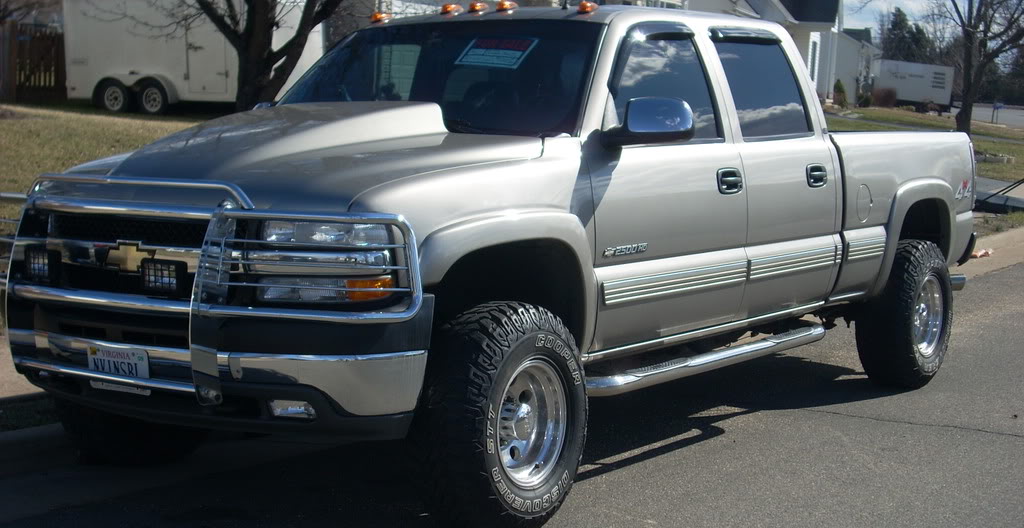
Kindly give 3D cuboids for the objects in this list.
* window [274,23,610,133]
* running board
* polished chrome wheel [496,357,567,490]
[{"bbox_3d":[-0.345,-0.783,6.700,1.560,0.690,0.180,4,-38,35],"label":"window"},{"bbox_3d":[0.902,0.388,6.981,0.190,0.100,1.970,4,7,35],"label":"running board"},{"bbox_3d":[-0.006,0.560,5.760,0.200,0.475,0.475,4,6,32],"label":"polished chrome wheel"}]

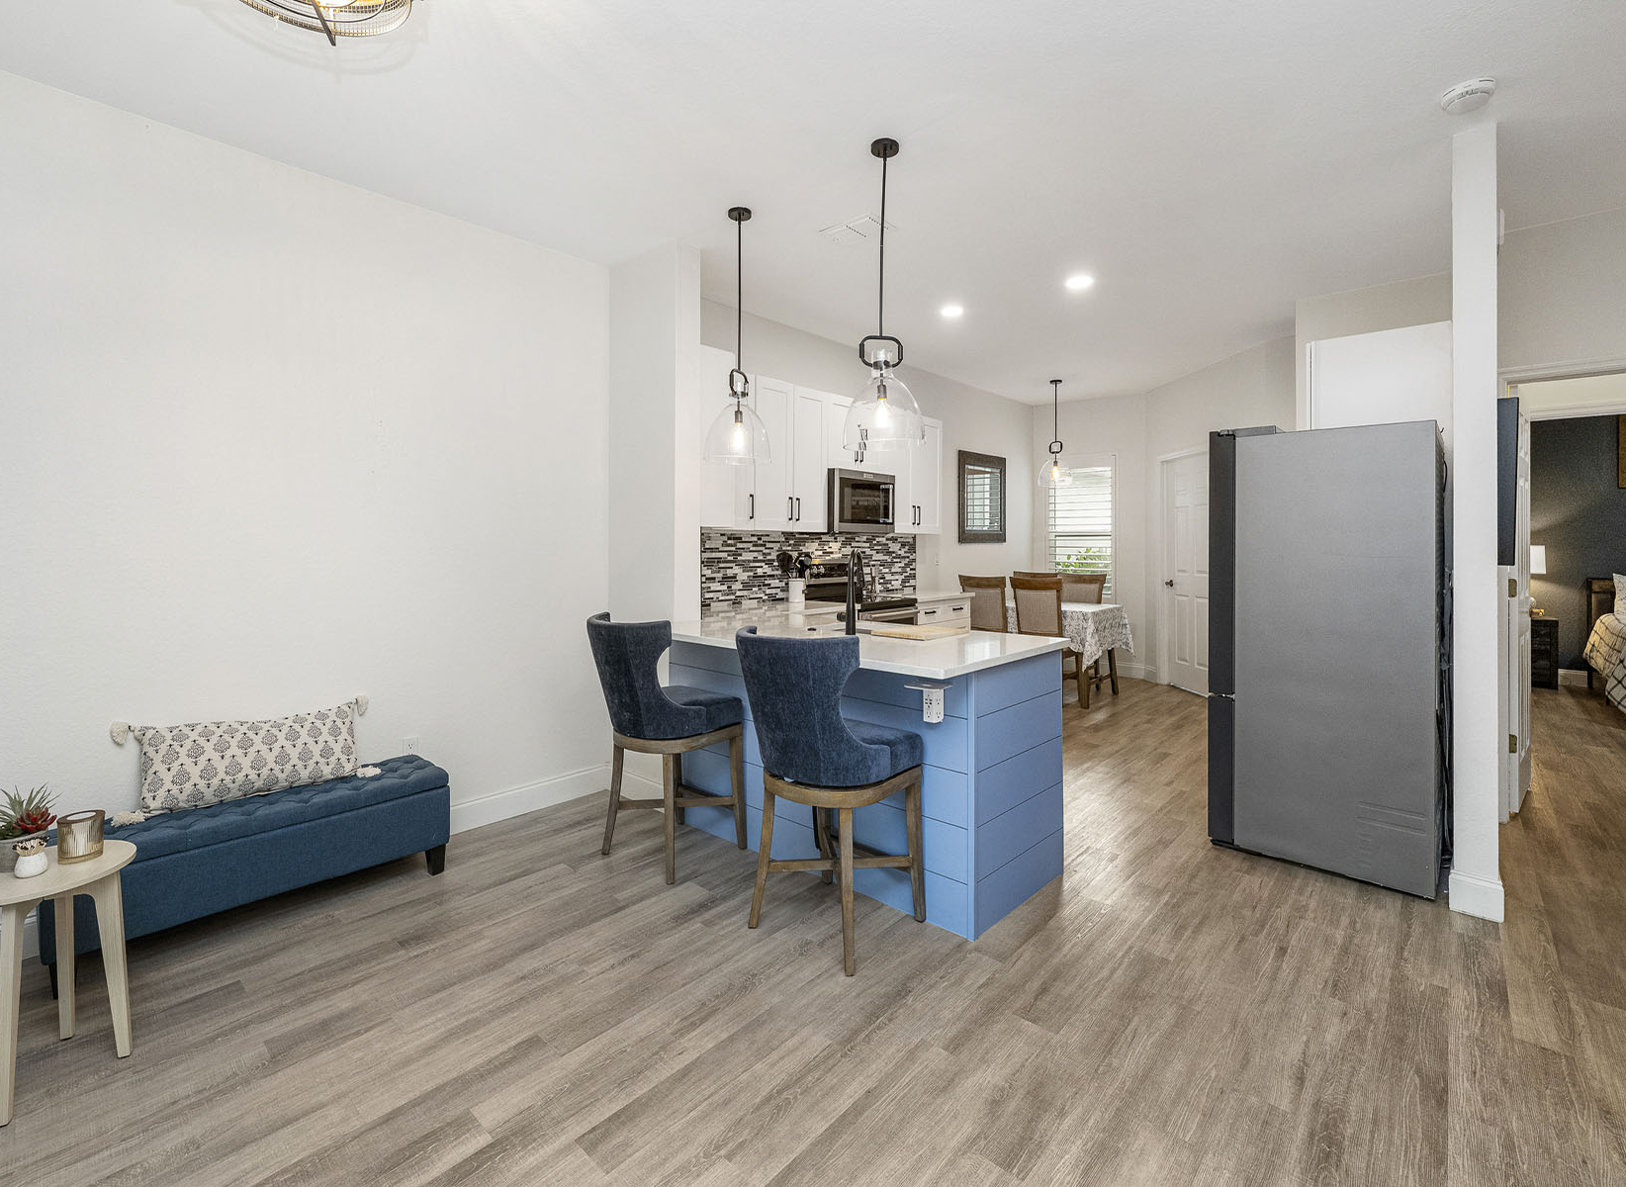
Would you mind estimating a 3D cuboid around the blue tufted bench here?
[{"bbox_3d":[-1.927,0.917,2.455,0.410,0.420,1.080,3,4,43],"label":"blue tufted bench"}]

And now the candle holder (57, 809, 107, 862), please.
[{"bbox_3d":[-1.872,0.624,1.771,0.087,0.106,0.087,0,3,0],"label":"candle holder"}]

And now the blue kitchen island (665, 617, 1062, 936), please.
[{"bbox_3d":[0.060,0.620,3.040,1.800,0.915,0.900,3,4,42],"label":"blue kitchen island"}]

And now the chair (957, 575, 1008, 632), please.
[{"bbox_3d":[1.583,0.353,5.866,0.460,1.010,0.580,3,4,43],"label":"chair"}]

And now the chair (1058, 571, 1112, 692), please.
[{"bbox_3d":[2.321,0.335,6.196,0.470,1.020,0.580,3,4,42],"label":"chair"}]

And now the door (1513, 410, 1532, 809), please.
[{"bbox_3d":[3.620,0.012,3.542,0.700,2.030,0.036,-1,1,-41],"label":"door"}]

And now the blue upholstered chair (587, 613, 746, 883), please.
[{"bbox_3d":[-0.614,0.590,2.870,0.500,1.000,0.570,3,4,42],"label":"blue upholstered chair"}]

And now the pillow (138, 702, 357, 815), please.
[{"bbox_3d":[-2.000,0.574,2.500,0.610,0.310,0.130,-2,-9,-40],"label":"pillow"}]

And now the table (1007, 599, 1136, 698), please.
[{"bbox_3d":[1.946,0.473,6.024,1.240,0.750,0.740,3,4,43],"label":"table"}]

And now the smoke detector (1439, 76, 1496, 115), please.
[{"bbox_3d":[2.110,-1.595,2.230,0.135,0.045,0.135,3,4,43],"label":"smoke detector"}]

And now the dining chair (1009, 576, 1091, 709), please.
[{"bbox_3d":[1.921,0.375,5.691,0.470,1.020,0.580,3,4,42],"label":"dining chair"}]

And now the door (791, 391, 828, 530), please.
[{"bbox_3d":[-0.009,-0.837,4.389,0.025,0.900,0.306,3,4,43],"label":"door"}]

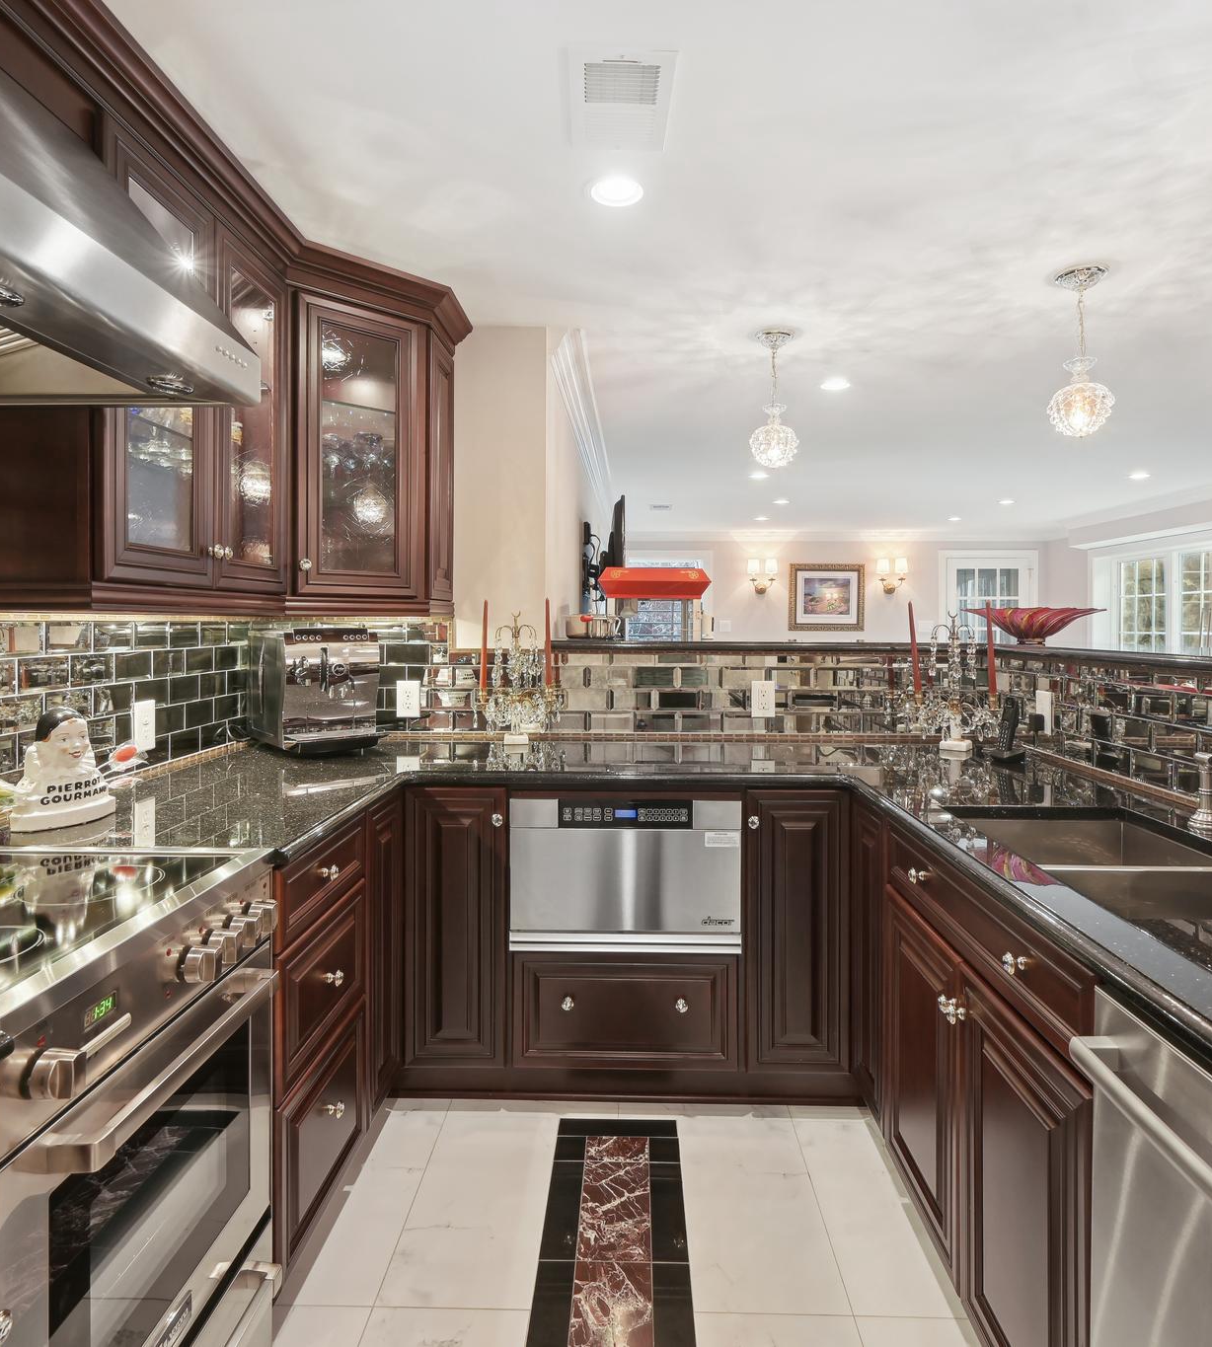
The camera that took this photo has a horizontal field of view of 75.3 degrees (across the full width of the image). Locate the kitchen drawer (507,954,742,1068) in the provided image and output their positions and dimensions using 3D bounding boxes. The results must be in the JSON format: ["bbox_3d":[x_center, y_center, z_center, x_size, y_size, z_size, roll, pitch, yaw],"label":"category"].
[{"bbox_3d":[0.062,0.903,2.370,0.608,0.308,0.480,0,3,2],"label":"kitchen drawer"}]

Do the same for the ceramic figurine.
[{"bbox_3d":[-1.117,0.186,1.609,0.130,0.232,0.187,2,4,37],"label":"ceramic figurine"}]

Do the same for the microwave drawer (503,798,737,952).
[{"bbox_3d":[0.064,0.530,2.380,0.620,0.408,0.540,0,3,2],"label":"microwave drawer"}]

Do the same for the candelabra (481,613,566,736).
[{"bbox_3d":[-0.276,0.013,2.520,0.285,0.430,0.260,0,3,2],"label":"candelabra"}]

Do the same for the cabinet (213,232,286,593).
[{"bbox_3d":[-1.035,-0.619,1.939,0.345,0.840,0.358,0,3,2],"label":"cabinet"}]

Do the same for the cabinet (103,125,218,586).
[{"bbox_3d":[-1.049,-0.593,1.576,0.345,0.840,0.362,0,3,2],"label":"cabinet"}]

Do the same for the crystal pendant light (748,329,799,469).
[{"bbox_3d":[0.587,-0.951,2.750,0.176,0.475,0.176,0,3,2],"label":"crystal pendant light"}]

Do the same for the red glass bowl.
[{"bbox_3d":[1.495,-0.160,2.750,0.455,0.138,0.455,0,3,2],"label":"red glass bowl"}]

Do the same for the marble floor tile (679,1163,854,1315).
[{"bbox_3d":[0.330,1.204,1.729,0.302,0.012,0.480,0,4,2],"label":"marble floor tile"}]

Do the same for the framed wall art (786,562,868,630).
[{"bbox_3d":[2.475,-0.849,8.800,0.860,0.755,0.050,0,3,2],"label":"framed wall art"}]

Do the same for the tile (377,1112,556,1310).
[{"bbox_3d":[-0.281,1.200,1.797,0.303,0.012,0.600,0,4,2],"label":"tile"}]

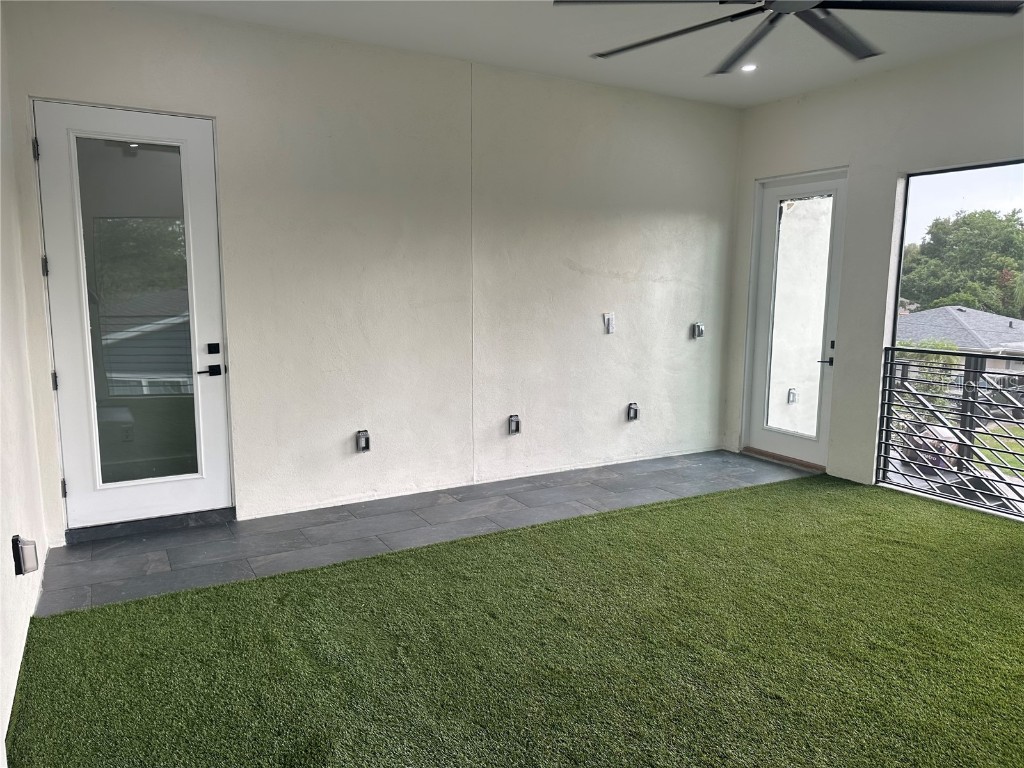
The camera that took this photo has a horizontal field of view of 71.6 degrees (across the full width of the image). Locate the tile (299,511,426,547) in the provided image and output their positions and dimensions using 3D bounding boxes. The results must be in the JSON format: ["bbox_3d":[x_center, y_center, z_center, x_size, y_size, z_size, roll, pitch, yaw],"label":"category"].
[{"bbox_3d":[-0.943,0.926,4.566,0.759,0.012,0.366,-4,9,-30],"label":"tile"}]

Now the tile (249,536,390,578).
[{"bbox_3d":[-1.091,0.994,4.072,0.755,0.012,0.345,-4,9,-30],"label":"tile"}]

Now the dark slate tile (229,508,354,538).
[{"bbox_3d":[-1.452,0.905,4.690,0.755,0.012,0.328,-4,9,-30],"label":"dark slate tile"}]

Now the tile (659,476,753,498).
[{"bbox_3d":[1.533,0.801,5.569,0.757,0.013,0.320,-4,9,-30],"label":"tile"}]

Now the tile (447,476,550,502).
[{"bbox_3d":[-0.135,0.813,5.439,0.759,0.012,0.354,-4,9,-30],"label":"tile"}]

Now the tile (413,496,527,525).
[{"bbox_3d":[-0.288,0.881,4.947,0.755,0.012,0.375,-4,9,-30],"label":"tile"}]

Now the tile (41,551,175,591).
[{"bbox_3d":[-2.193,1.013,3.860,0.588,0.012,0.375,-4,9,-30],"label":"tile"}]

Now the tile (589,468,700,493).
[{"bbox_3d":[1.031,0.783,5.668,0.757,0.013,0.356,-4,9,-30],"label":"tile"}]

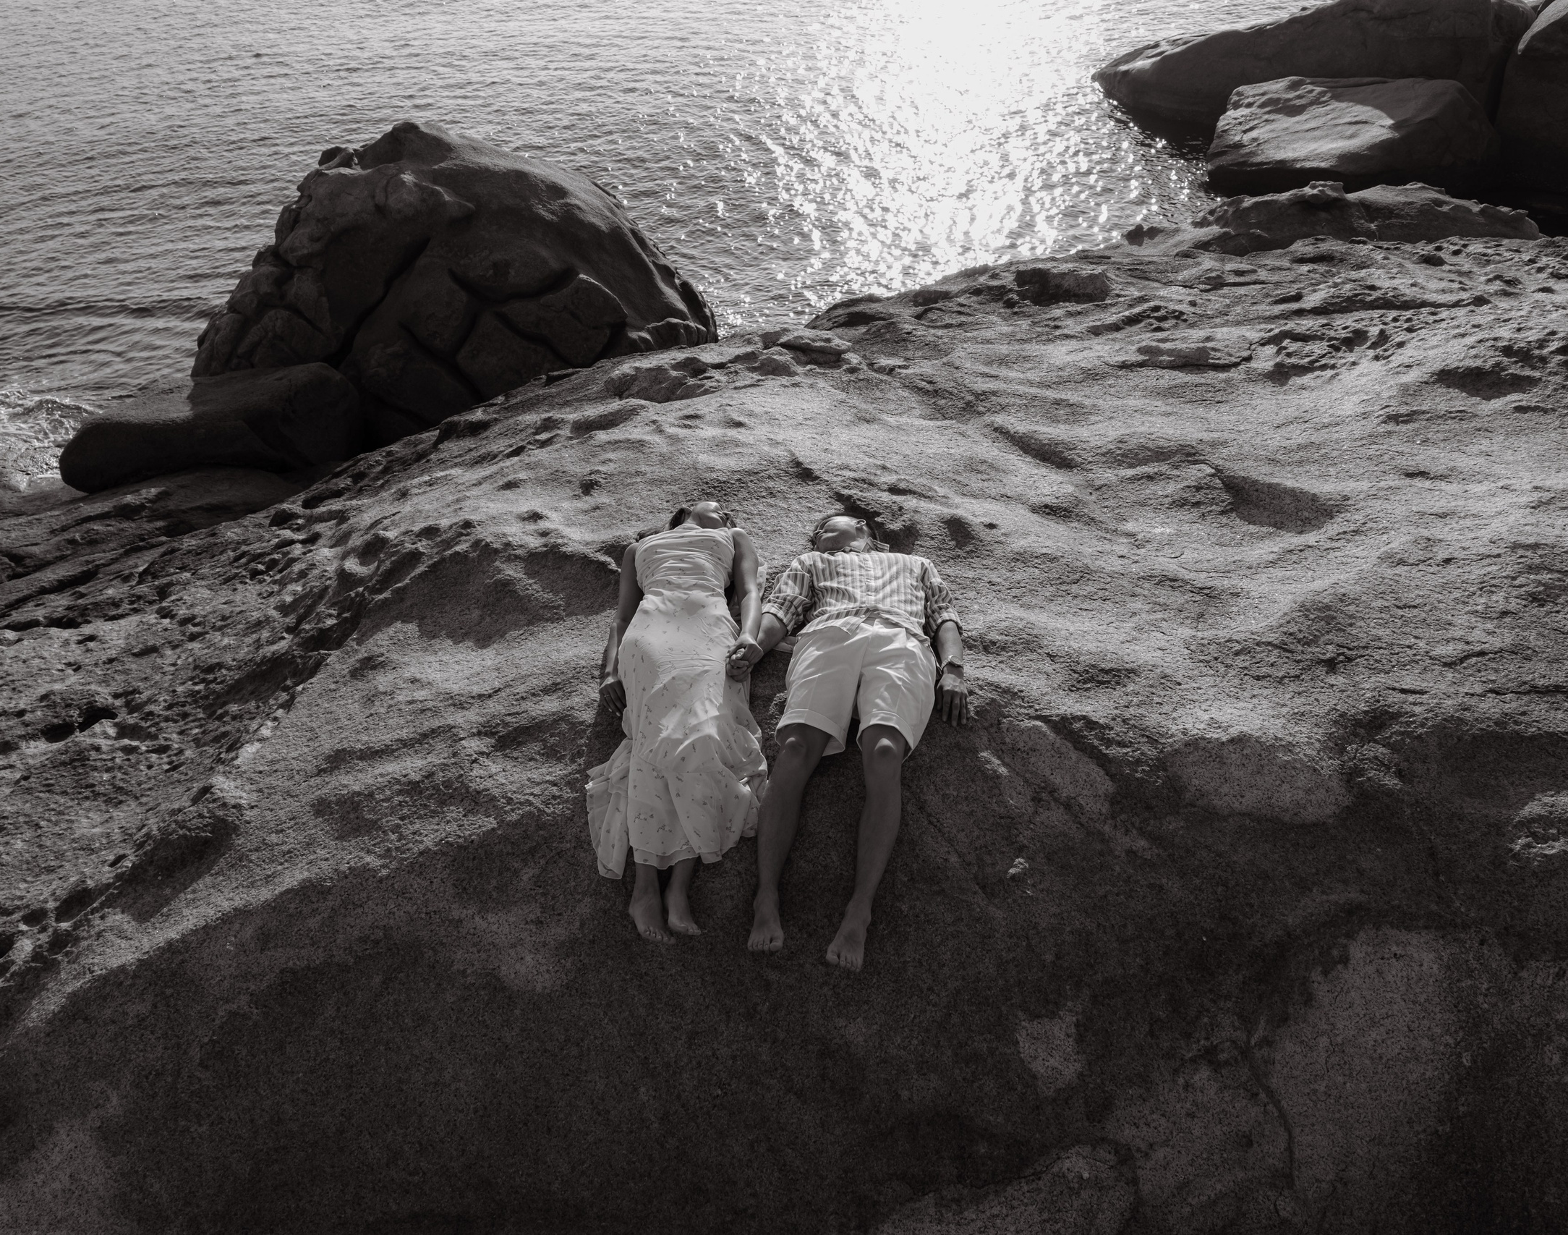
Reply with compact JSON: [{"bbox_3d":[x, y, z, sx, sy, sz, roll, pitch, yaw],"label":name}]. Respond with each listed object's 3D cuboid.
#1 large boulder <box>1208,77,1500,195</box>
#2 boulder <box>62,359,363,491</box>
[{"bbox_3d":[6.950,-5.851,14.947,3.100,1.250,1.900,2,35,3],"label":"large boulder"},{"bbox_3d":[-3.700,-1.365,8.139,1.850,0.680,0.950,-7,36,-10],"label":"boulder"}]

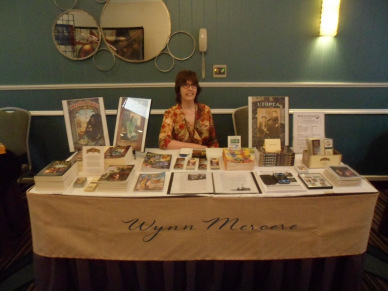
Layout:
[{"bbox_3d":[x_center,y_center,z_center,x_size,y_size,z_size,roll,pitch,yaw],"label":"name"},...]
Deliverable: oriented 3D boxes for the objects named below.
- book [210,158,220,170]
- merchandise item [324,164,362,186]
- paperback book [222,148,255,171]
[{"bbox_3d":[0.141,0.123,1.929,0.057,0.013,0.175,0,17,3],"label":"book"},{"bbox_3d":[0.858,0.172,1.696,0.150,0.042,0.222,1,17,2],"label":"merchandise item"},{"bbox_3d":[0.296,0.094,1.930,0.178,0.065,0.245,0,17,2],"label":"paperback book"}]

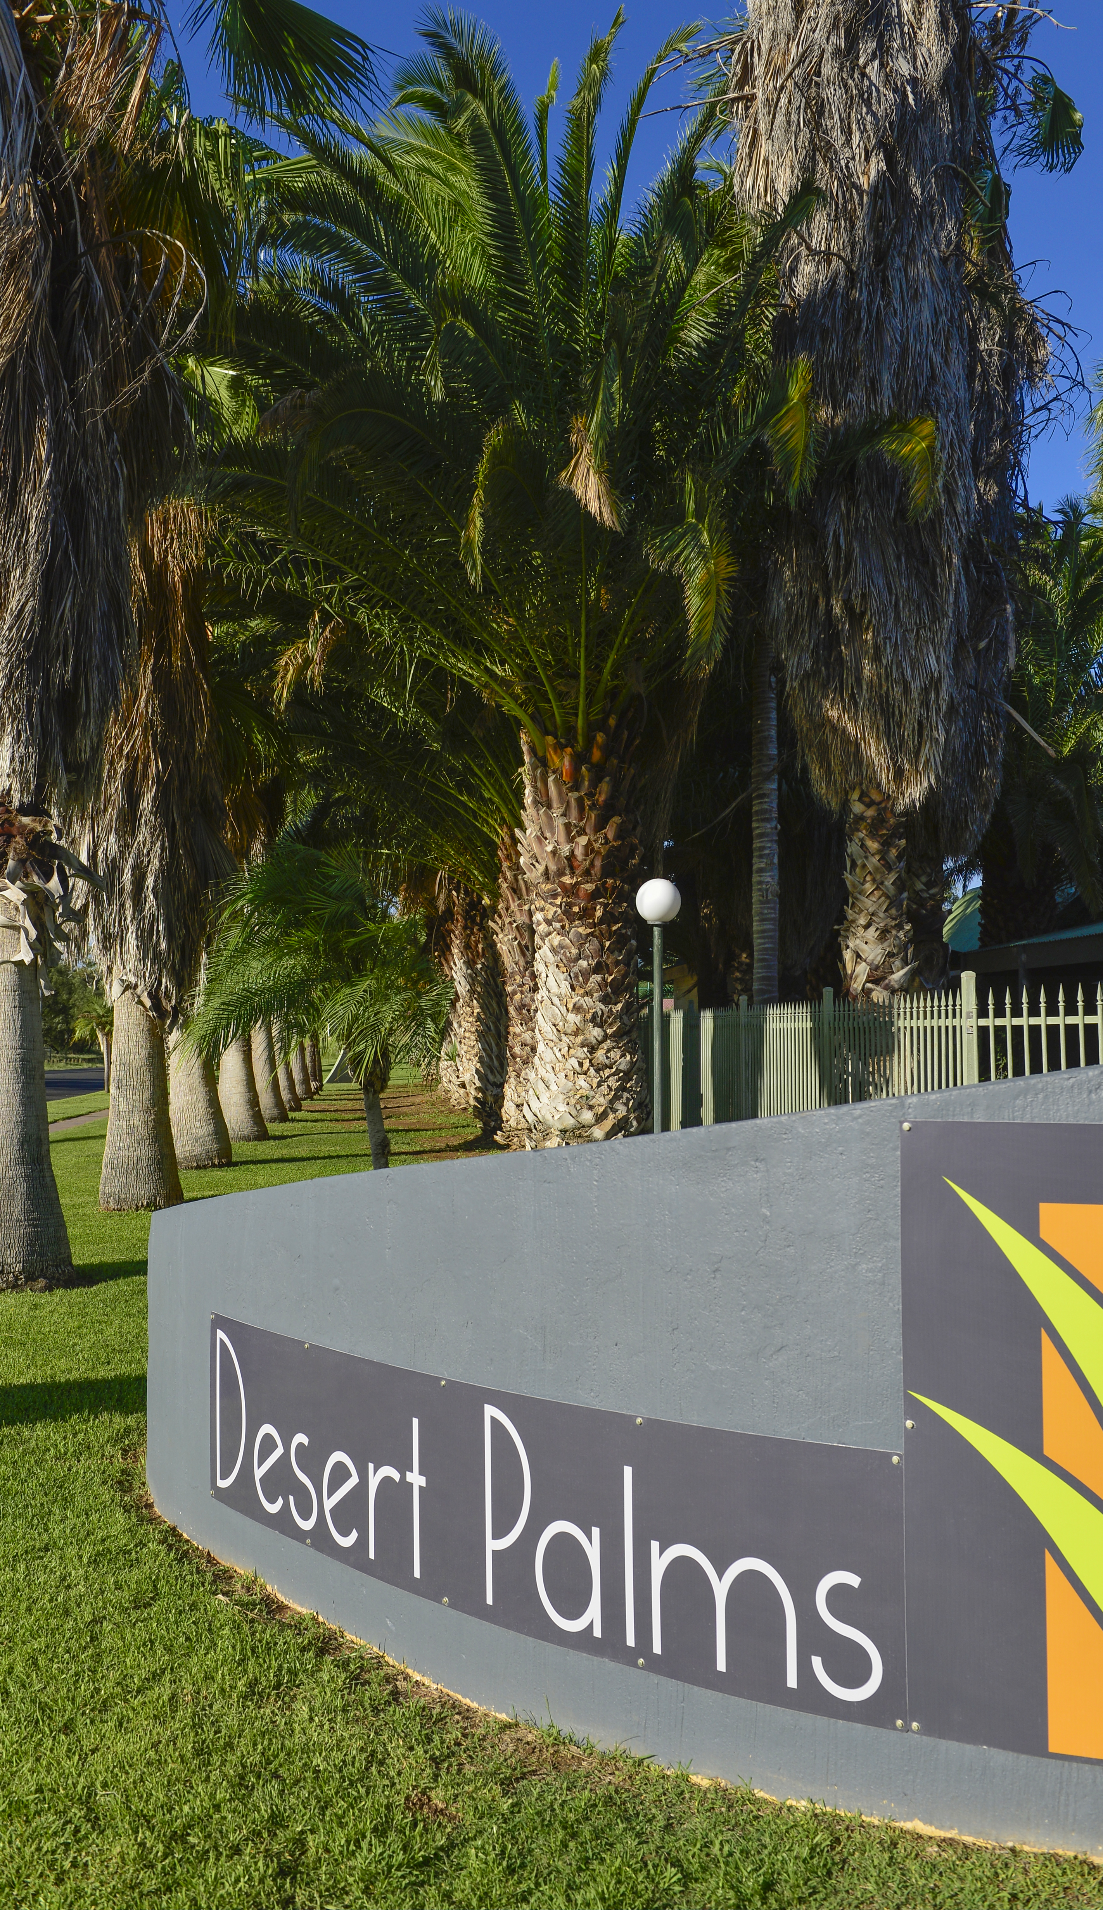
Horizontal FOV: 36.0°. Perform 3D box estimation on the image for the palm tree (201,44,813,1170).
[{"bbox_3d":[-0.225,-3.511,16.500,6.200,11.240,6.000,-1,-2,0],"label":"palm tree"}]

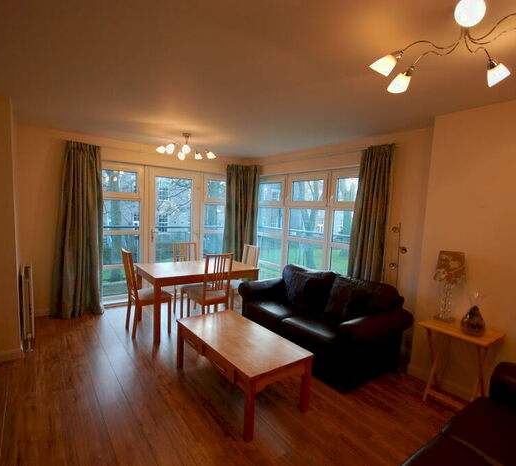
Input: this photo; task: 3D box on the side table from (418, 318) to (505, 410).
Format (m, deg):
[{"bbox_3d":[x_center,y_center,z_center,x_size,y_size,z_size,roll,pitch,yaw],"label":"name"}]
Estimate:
[{"bbox_3d":[1.657,1.119,2.433,0.390,0.650,0.490,0,6,-34],"label":"side table"}]

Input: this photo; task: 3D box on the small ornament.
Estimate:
[{"bbox_3d":[1.722,0.645,2.307,0.165,0.320,0.165,0,6,-34],"label":"small ornament"}]

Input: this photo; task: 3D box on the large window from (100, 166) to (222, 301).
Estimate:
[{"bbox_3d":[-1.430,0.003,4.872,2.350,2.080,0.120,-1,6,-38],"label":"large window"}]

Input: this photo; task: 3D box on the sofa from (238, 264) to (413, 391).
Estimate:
[{"bbox_3d":[0.639,0.900,3.303,0.900,0.840,1.770,-2,7,-39],"label":"sofa"}]

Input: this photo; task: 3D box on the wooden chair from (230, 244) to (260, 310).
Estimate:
[{"bbox_3d":[-0.296,0.692,4.229,0.480,1.000,0.440,-1,7,-36],"label":"wooden chair"}]

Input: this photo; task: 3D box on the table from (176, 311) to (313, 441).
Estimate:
[{"bbox_3d":[-0.181,1.124,2.536,0.608,0.462,1.168,-2,7,-39],"label":"table"}]

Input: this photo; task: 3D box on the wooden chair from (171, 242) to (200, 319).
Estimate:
[{"bbox_3d":[-0.964,0.676,4.158,0.430,1.000,0.510,-1,6,-38],"label":"wooden chair"}]

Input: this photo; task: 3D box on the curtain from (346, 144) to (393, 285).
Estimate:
[{"bbox_3d":[1.321,0.172,3.455,0.160,2.320,0.470,-1,6,-35],"label":"curtain"}]

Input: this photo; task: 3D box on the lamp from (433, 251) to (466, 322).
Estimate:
[{"bbox_3d":[1.676,0.481,2.571,0.230,0.590,0.230,-1,7,-36],"label":"lamp"}]

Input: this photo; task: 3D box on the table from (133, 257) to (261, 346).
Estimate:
[{"bbox_3d":[-0.813,0.829,3.972,1.400,0.740,0.850,-1,6,-36],"label":"table"}]

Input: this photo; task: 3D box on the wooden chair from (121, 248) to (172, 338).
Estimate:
[{"bbox_3d":[-1.361,0.710,3.526,0.480,1.000,0.440,-1,7,-36],"label":"wooden chair"}]

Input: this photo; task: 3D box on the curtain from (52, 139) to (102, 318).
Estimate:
[{"bbox_3d":[-2.404,-0.018,3.881,0.600,2.290,0.210,-1,6,-35],"label":"curtain"}]

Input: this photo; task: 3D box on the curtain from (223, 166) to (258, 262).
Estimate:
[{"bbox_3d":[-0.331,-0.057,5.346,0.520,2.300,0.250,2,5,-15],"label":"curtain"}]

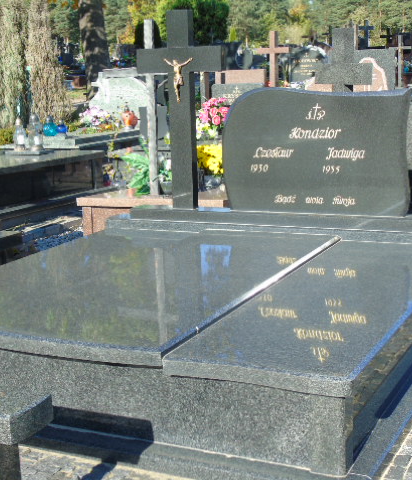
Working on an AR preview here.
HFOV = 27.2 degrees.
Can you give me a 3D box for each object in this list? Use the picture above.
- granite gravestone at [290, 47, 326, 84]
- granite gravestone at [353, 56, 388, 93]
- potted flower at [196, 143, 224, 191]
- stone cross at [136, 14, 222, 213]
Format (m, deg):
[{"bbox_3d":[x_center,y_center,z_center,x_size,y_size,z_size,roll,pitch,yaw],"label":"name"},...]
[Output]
[{"bbox_3d":[1.739,-2.941,14.500,0.660,0.840,0.120,4,13,27],"label":"granite gravestone"},{"bbox_3d":[1.921,-1.775,9.900,0.430,0.740,0.110,4,13,27],"label":"granite gravestone"},{"bbox_3d":[0.043,-0.520,6.100,0.280,0.340,0.280,-2,11,0],"label":"potted flower"},{"bbox_3d":[-0.147,-0.836,5.530,0.610,1.270,0.076,3,12,27],"label":"stone cross"}]

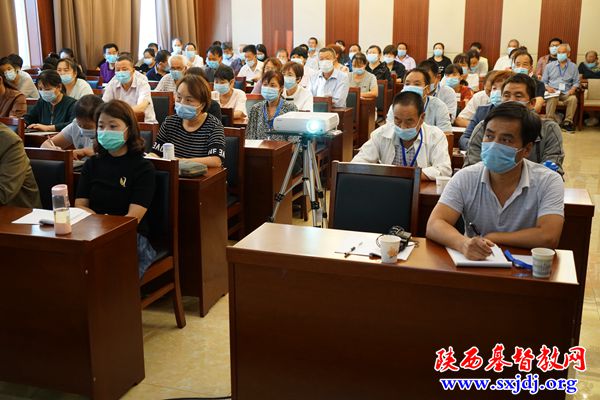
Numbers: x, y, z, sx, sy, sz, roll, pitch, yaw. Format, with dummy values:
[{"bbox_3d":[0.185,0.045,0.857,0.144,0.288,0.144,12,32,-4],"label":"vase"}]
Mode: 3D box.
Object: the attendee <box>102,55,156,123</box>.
[{"bbox_3d":[-1.625,-0.741,6.451,0.580,1.290,0.720,5,15,17],"label":"attendee"}]

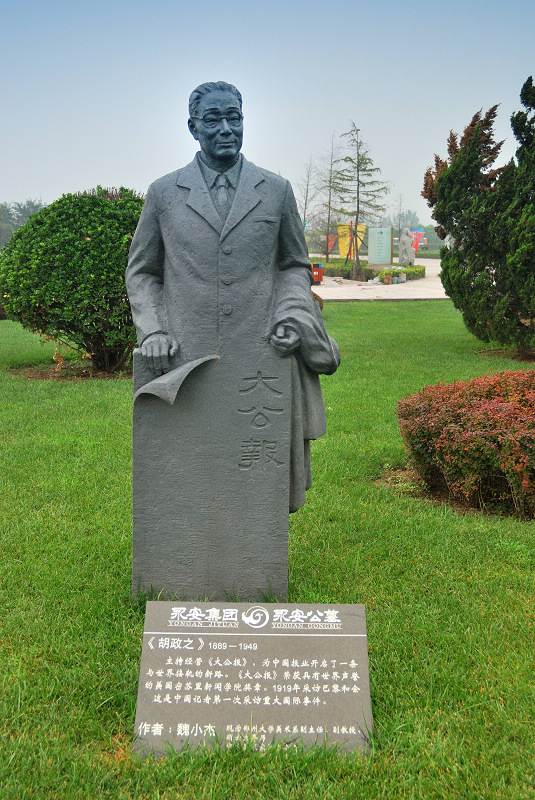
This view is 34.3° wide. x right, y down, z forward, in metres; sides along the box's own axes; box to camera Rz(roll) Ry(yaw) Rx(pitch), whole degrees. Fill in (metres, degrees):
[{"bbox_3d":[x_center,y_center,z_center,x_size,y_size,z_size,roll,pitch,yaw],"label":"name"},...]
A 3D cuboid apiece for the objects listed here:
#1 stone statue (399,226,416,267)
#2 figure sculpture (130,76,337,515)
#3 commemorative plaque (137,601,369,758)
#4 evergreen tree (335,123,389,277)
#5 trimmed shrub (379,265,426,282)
[{"bbox_3d":[5.798,-6.089,35.473,0.650,1.780,0.620,-7,13,-34],"label":"stone statue"},{"bbox_3d":[-0.145,-0.379,3.613,0.900,1.800,0.550,1,11,0],"label":"figure sculpture"},{"bbox_3d":[-0.041,0.865,2.688,0.700,0.466,0.060,1,-32,0],"label":"commemorative plaque"},{"bbox_3d":[3.206,-6.715,29.560,1.800,5.200,1.800,1,11,0],"label":"evergreen tree"},{"bbox_3d":[4.574,-4.239,29.312,0.800,0.470,2.200,8,13,34],"label":"trimmed shrub"}]

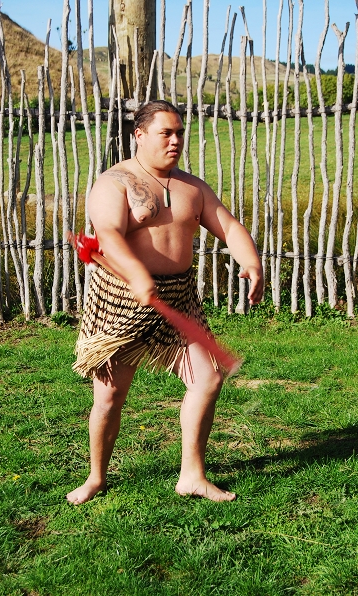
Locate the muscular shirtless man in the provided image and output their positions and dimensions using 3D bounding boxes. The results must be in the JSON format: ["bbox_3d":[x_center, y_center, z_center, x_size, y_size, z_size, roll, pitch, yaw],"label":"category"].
[{"bbox_3d":[-0.070,0.020,4.180,0.760,1.680,0.580,-5,11,-28],"label":"muscular shirtless man"}]

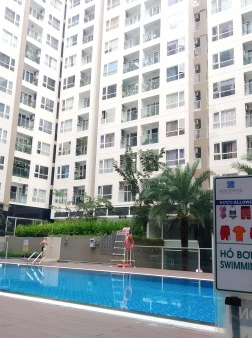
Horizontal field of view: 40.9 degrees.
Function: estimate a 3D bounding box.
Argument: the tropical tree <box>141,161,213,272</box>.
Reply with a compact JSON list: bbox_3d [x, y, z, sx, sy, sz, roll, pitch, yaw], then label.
[{"bbox_3d":[2.733,2.514,18.379,3.750,5.650,3.600,2,-12,0],"label":"tropical tree"}]

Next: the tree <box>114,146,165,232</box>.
[{"bbox_3d":[0.882,1.387,22.046,2.981,5.672,2.981,2,-12,0],"label":"tree"}]

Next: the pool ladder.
[{"bbox_3d":[-4.869,4.806,18.519,0.650,0.750,0.750,-6,-14,35],"label":"pool ladder"}]

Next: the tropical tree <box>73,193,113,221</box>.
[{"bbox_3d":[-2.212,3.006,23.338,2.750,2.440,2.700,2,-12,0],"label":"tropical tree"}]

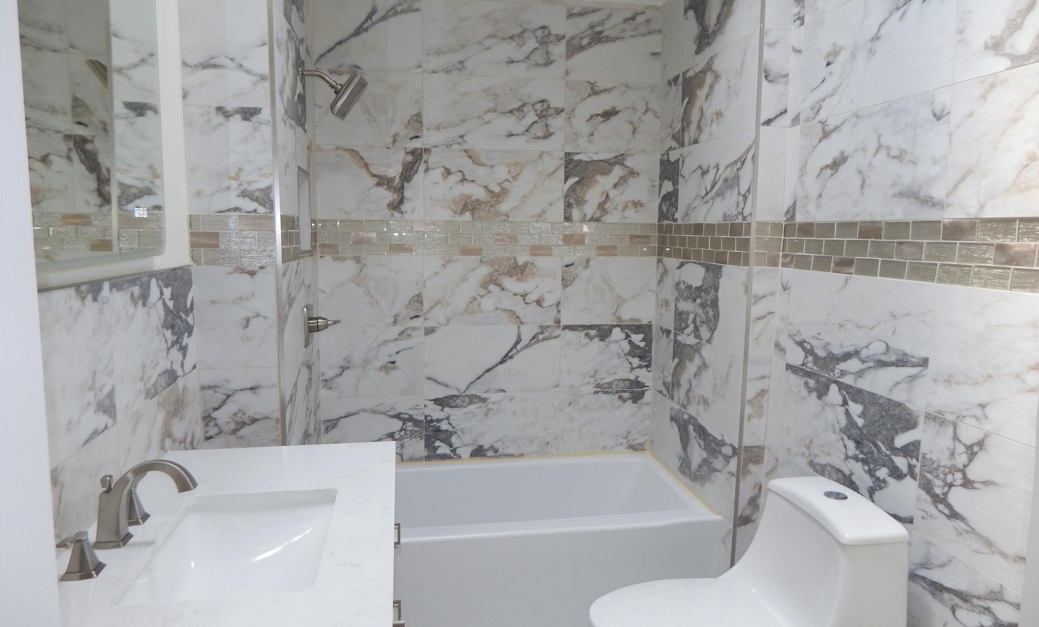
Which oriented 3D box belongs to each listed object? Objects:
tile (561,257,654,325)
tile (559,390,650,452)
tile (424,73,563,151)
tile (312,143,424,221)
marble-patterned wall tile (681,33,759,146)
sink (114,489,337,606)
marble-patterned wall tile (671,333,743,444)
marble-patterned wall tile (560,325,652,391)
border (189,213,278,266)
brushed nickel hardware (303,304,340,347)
[{"bbox_3d":[0.404,-0.102,2.994,0.441,0.305,0.010,-1,7,-10],"label":"tile"},{"bbox_3d":[0.396,0.503,3.057,0.430,0.300,0.012,-1,7,-8],"label":"tile"},{"bbox_3d":[-0.103,-0.851,2.813,0.605,0.305,0.010,-1,7,-10],"label":"tile"},{"bbox_3d":[-0.626,-0.549,2.782,0.440,0.305,0.010,0,7,-8],"label":"tile"},{"bbox_3d":[0.717,-0.788,2.398,0.012,0.300,0.591,-1,7,-10],"label":"marble-patterned wall tile"},{"bbox_3d":[-0.515,0.509,1.251,0.330,0.159,0.438,-1,7,-10],"label":"sink"},{"bbox_3d":[0.705,0.262,2.525,0.010,0.300,0.589,-1,7,-10],"label":"marble-patterned wall tile"},{"bbox_3d":[0.401,0.201,3.032,0.441,0.305,0.010,-1,7,-10],"label":"marble-patterned wall tile"},{"bbox_3d":[-0.835,-0.213,1.935,0.232,0.151,0.010,-1,7,-10],"label":"border"},{"bbox_3d":[-0.729,0.046,2.456,0.127,0.155,0.145,-1,7,-8],"label":"brushed nickel hardware"}]

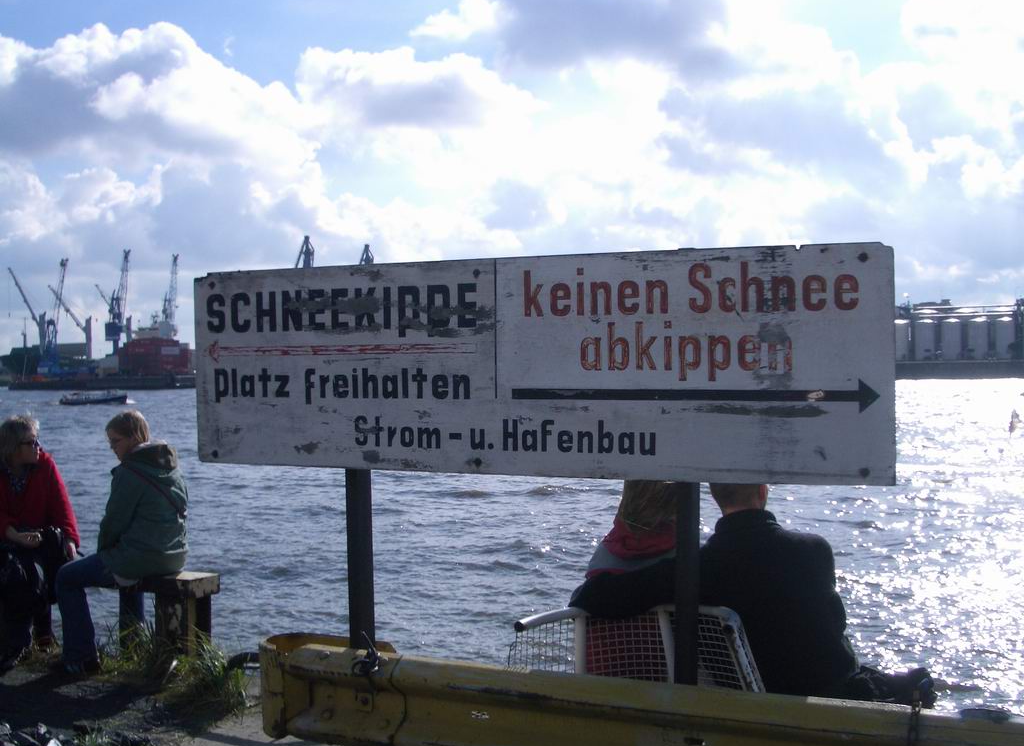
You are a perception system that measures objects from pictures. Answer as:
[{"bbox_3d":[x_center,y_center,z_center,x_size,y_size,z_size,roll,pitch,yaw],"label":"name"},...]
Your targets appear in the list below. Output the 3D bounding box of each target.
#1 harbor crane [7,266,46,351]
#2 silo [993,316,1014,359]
[{"bbox_3d":[-178.139,-21.832,445.000,17.000,33.500,5.000,-1,0,-28],"label":"harbor crane"},{"bbox_3d":[187.178,-13.389,460.000,7.900,16.100,7.900,-1,0,0],"label":"silo"}]

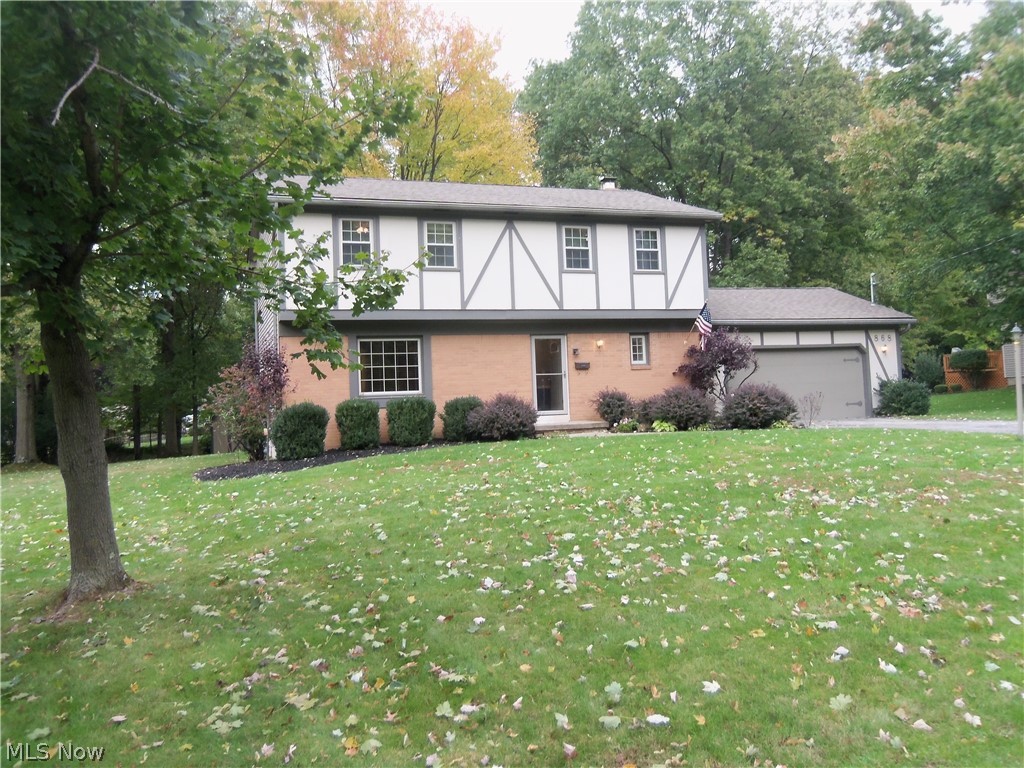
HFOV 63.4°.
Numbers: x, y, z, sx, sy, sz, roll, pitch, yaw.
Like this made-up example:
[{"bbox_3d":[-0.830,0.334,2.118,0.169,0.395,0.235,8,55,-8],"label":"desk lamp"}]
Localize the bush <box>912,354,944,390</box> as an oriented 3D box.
[{"bbox_3d":[21.003,-0.632,41.869,1.490,1.921,1.459,-2,-1,-20],"label":"bush"}]

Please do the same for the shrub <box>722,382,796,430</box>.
[{"bbox_3d":[6.149,0.561,20.663,1.762,1.197,1.635,-2,-1,-20],"label":"shrub"}]

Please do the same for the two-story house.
[{"bbox_3d":[2.391,-2.329,25.253,19.195,7.487,8.844,-2,-1,-20],"label":"two-story house"}]

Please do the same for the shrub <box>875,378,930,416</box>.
[{"bbox_3d":[11.763,0.407,24.951,1.480,1.145,1.449,-2,-1,-20],"label":"shrub"}]

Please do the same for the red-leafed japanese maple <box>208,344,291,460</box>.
[{"bbox_3d":[-5.640,0.396,17.729,1.582,2.483,1.468,-2,-1,-20],"label":"red-leafed japanese maple"}]

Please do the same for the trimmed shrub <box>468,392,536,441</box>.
[{"bbox_3d":[-0.239,0.741,18.874,1.546,1.094,1.434,-2,-1,0],"label":"trimmed shrub"}]

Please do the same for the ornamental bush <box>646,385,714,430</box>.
[{"bbox_3d":[4.299,0.596,21.007,1.590,1.167,1.475,-2,-1,-20],"label":"ornamental bush"}]

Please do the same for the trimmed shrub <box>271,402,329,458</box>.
[{"bbox_3d":[-4.579,1.028,17.932,1.219,1.256,1.219,-2,-1,-20],"label":"trimmed shrub"}]

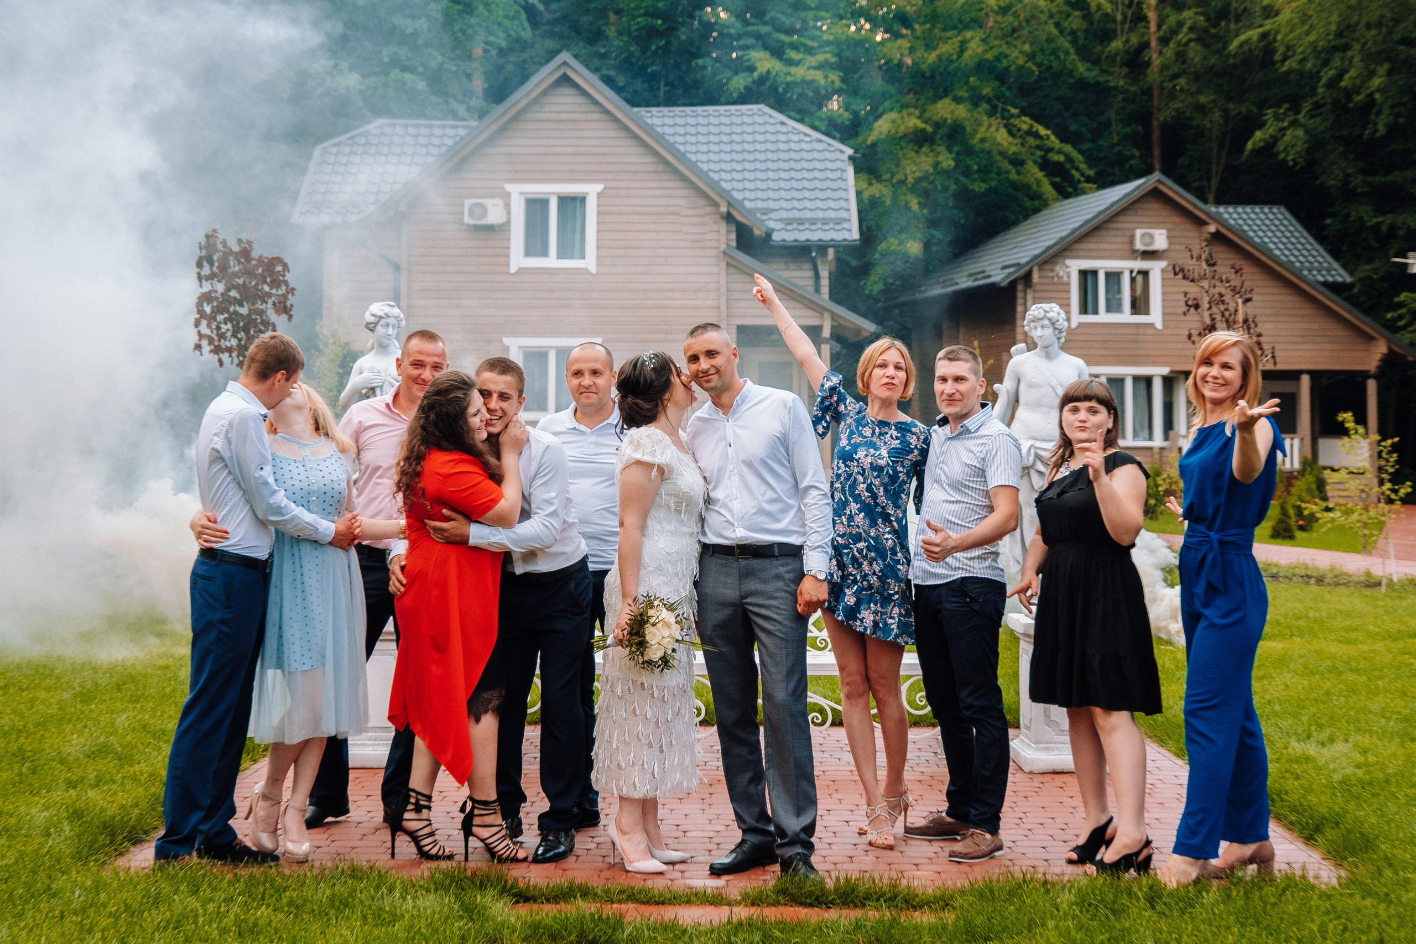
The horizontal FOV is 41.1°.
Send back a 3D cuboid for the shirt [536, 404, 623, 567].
[{"bbox_3d":[-0.448,0.056,7.052,0.490,0.630,0.300,0,1,-3],"label":"shirt"}]

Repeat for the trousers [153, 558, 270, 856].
[{"bbox_3d":[-1.668,0.795,6.360,0.400,1.030,0.340,0,1,-12],"label":"trousers"}]

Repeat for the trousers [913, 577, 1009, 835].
[{"bbox_3d":[0.891,0.809,6.672,0.300,0.950,0.380,-1,1,-42],"label":"trousers"}]

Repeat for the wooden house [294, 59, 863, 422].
[{"bbox_3d":[-2.600,-3.612,39.449,11.400,8.800,8.600,0,1,0],"label":"wooden house"}]

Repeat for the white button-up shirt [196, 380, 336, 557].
[{"bbox_3d":[-1.506,-0.011,6.420,0.470,0.610,0.500,0,1,0],"label":"white button-up shirt"}]

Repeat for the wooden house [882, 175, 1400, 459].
[{"bbox_3d":[10.950,-3.151,48.860,10.400,7.700,9.500,0,1,-12],"label":"wooden house"}]

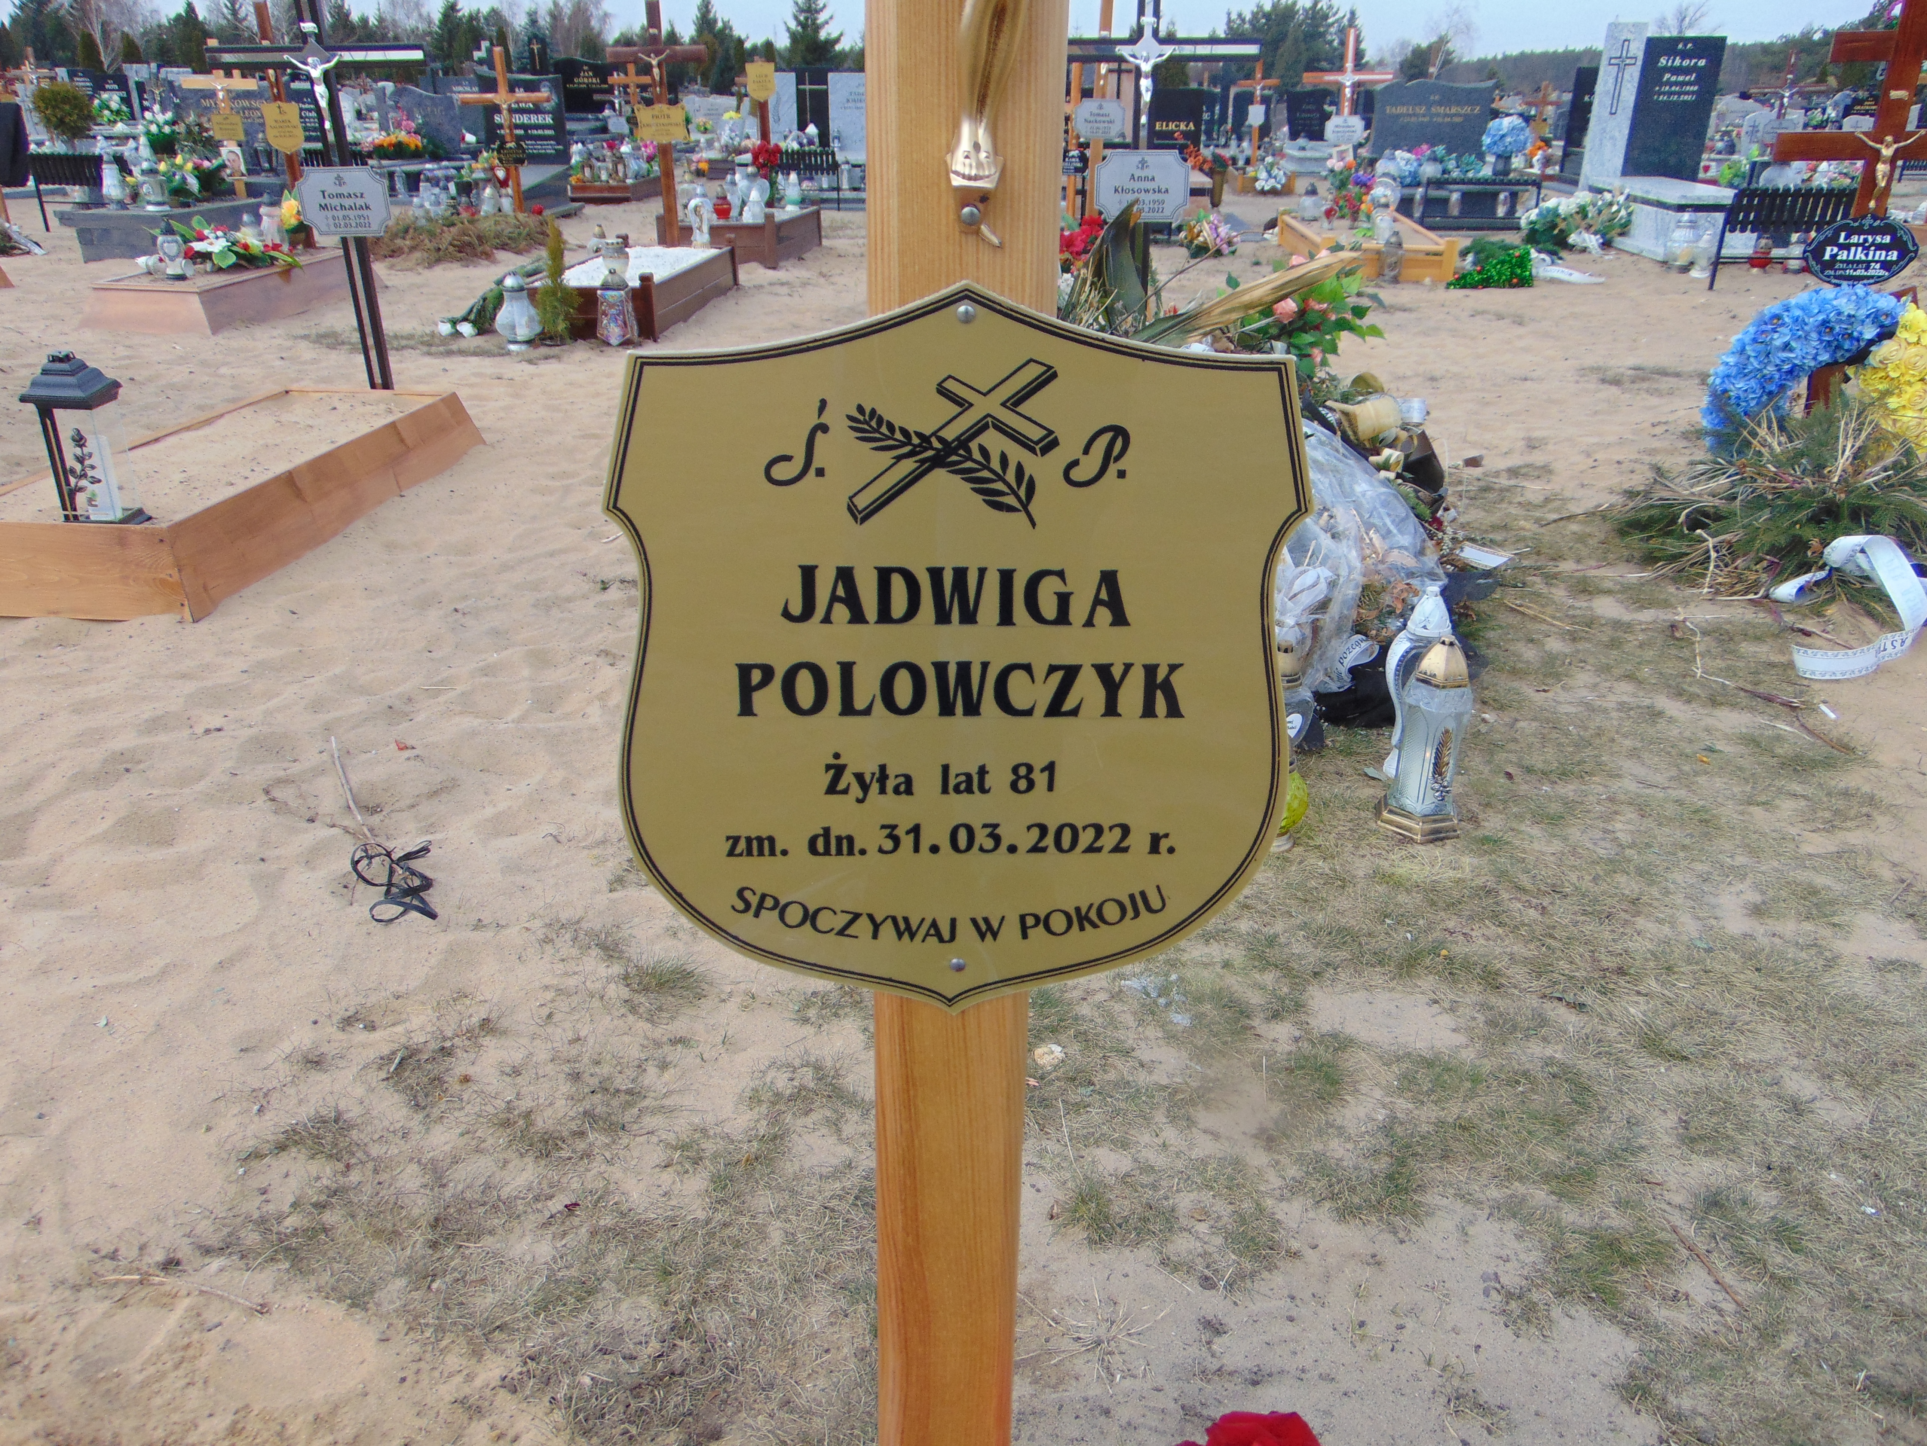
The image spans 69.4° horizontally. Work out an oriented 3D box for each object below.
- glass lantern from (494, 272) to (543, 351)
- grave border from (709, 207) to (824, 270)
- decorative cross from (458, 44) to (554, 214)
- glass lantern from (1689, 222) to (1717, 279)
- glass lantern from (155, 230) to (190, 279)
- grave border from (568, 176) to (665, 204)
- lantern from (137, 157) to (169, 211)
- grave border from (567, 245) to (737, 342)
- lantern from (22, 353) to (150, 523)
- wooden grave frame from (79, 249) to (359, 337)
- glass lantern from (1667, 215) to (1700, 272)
[{"bbox_3d":[-2.163,-1.987,6.697,0.222,0.350,0.222,3,26,5],"label":"glass lantern"},{"bbox_3d":[-1.501,-3.371,9.537,0.786,0.315,1.202,4,26,9],"label":"grave border"},{"bbox_3d":[-3.638,-4.680,11.200,0.731,1.357,0.090,3,26,5],"label":"decorative cross"},{"bbox_3d":[4.747,-3.007,8.895,0.153,0.309,0.153,3,26,5],"label":"glass lantern"},{"bbox_3d":[-4.170,-2.474,7.315,0.150,0.253,0.150,-13,29,-26],"label":"glass lantern"},{"bbox_3d":[-3.525,-5.529,14.375,0.640,0.175,1.400,3,26,5],"label":"grave border"},{"bbox_3d":[-5.388,-3.566,9.237,0.185,0.299,0.185,-13,29,-26],"label":"lantern"},{"bbox_3d":[-1.747,-2.359,7.440,0.676,0.301,1.645,2,26,5],"label":"grave border"},{"bbox_3d":[-2.142,-0.681,3.395,0.159,0.434,0.159,-2,26,-3],"label":"lantern"},{"bbox_3d":[-3.933,-2.381,7.601,0.724,0.202,1.692,3,26,7],"label":"wooden grave frame"},{"bbox_3d":[4.753,-3.150,9.118,0.196,0.376,0.196,3,26,5],"label":"glass lantern"}]

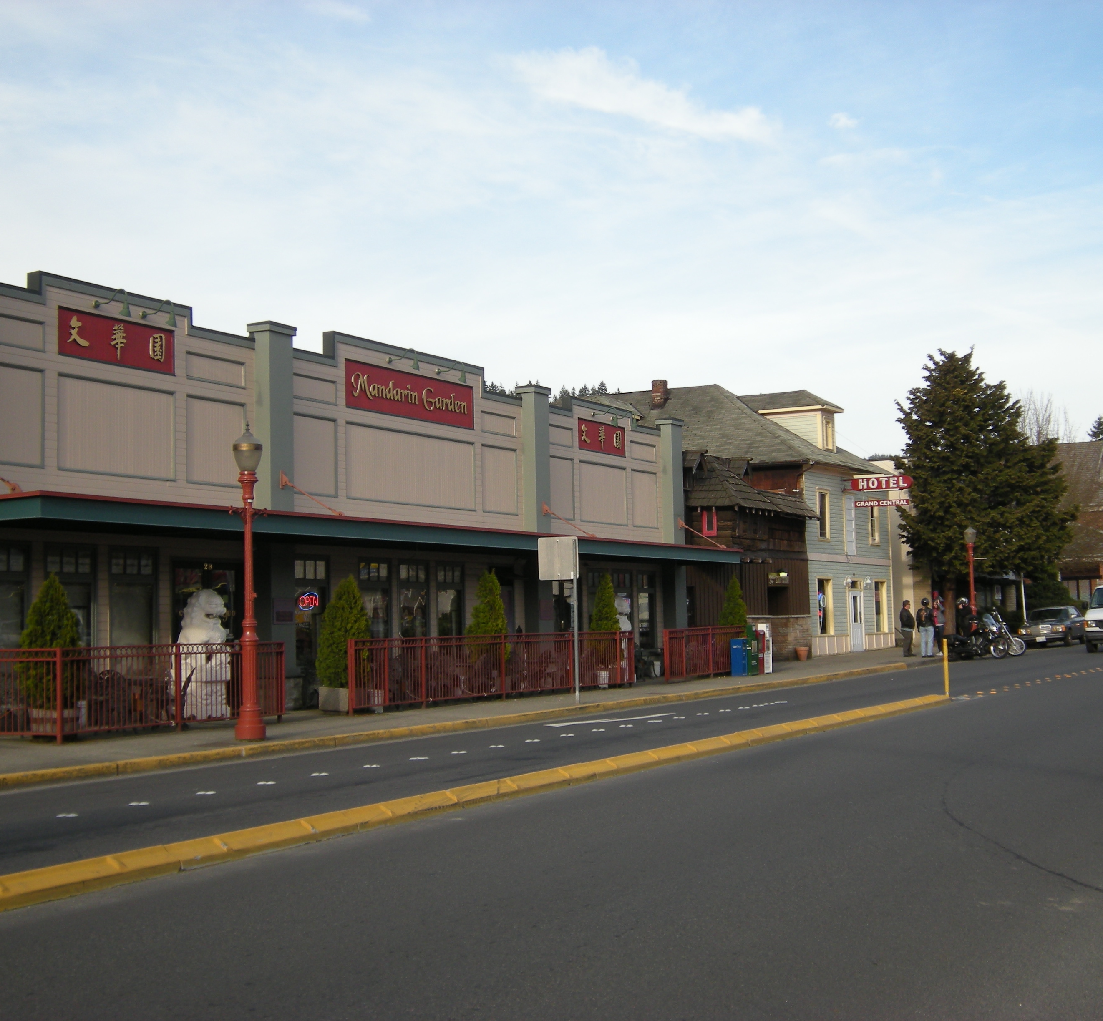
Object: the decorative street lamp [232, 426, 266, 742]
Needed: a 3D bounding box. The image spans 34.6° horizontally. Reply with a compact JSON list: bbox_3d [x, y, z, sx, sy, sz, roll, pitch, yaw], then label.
[{"bbox_3d":[-3.802,0.893,22.244,0.420,3.937,0.440,-1,-4,0],"label":"decorative street lamp"}]

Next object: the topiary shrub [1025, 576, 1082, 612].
[{"bbox_3d":[20.657,3.974,73.096,2.400,2.633,2.400,-3,-5,27],"label":"topiary shrub"}]

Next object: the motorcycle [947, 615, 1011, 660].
[{"bbox_3d":[12.930,3.840,53.500,2.350,1.330,0.880,-5,-5,44],"label":"motorcycle"}]

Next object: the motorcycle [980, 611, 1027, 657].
[{"bbox_3d":[13.637,3.831,54.834,2.300,1.420,0.880,-5,-6,44],"label":"motorcycle"}]

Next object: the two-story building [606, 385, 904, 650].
[{"bbox_3d":[4.874,0.341,62.760,13.000,9.739,9.600,-3,-5,27],"label":"two-story building"}]

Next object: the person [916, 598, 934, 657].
[{"bbox_3d":[11.473,3.580,54.266,0.560,1.803,0.360,-3,-5,21],"label":"person"}]

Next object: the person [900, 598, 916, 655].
[{"bbox_3d":[10.830,3.575,53.800,0.450,1.740,0.540,-1,-4,-1],"label":"person"}]

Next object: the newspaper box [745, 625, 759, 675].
[{"bbox_3d":[4.800,3.410,43.400,0.430,1.240,0.500,-3,-4,27],"label":"newspaper box"}]

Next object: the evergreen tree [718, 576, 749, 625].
[{"bbox_3d":[4.700,2.800,45.600,0.880,2.200,0.880,-3,-4,27],"label":"evergreen tree"}]

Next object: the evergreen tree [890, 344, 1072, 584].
[{"bbox_3d":[15.069,-0.475,61.384,6.300,10.476,6.300,-3,-5,27],"label":"evergreen tree"}]

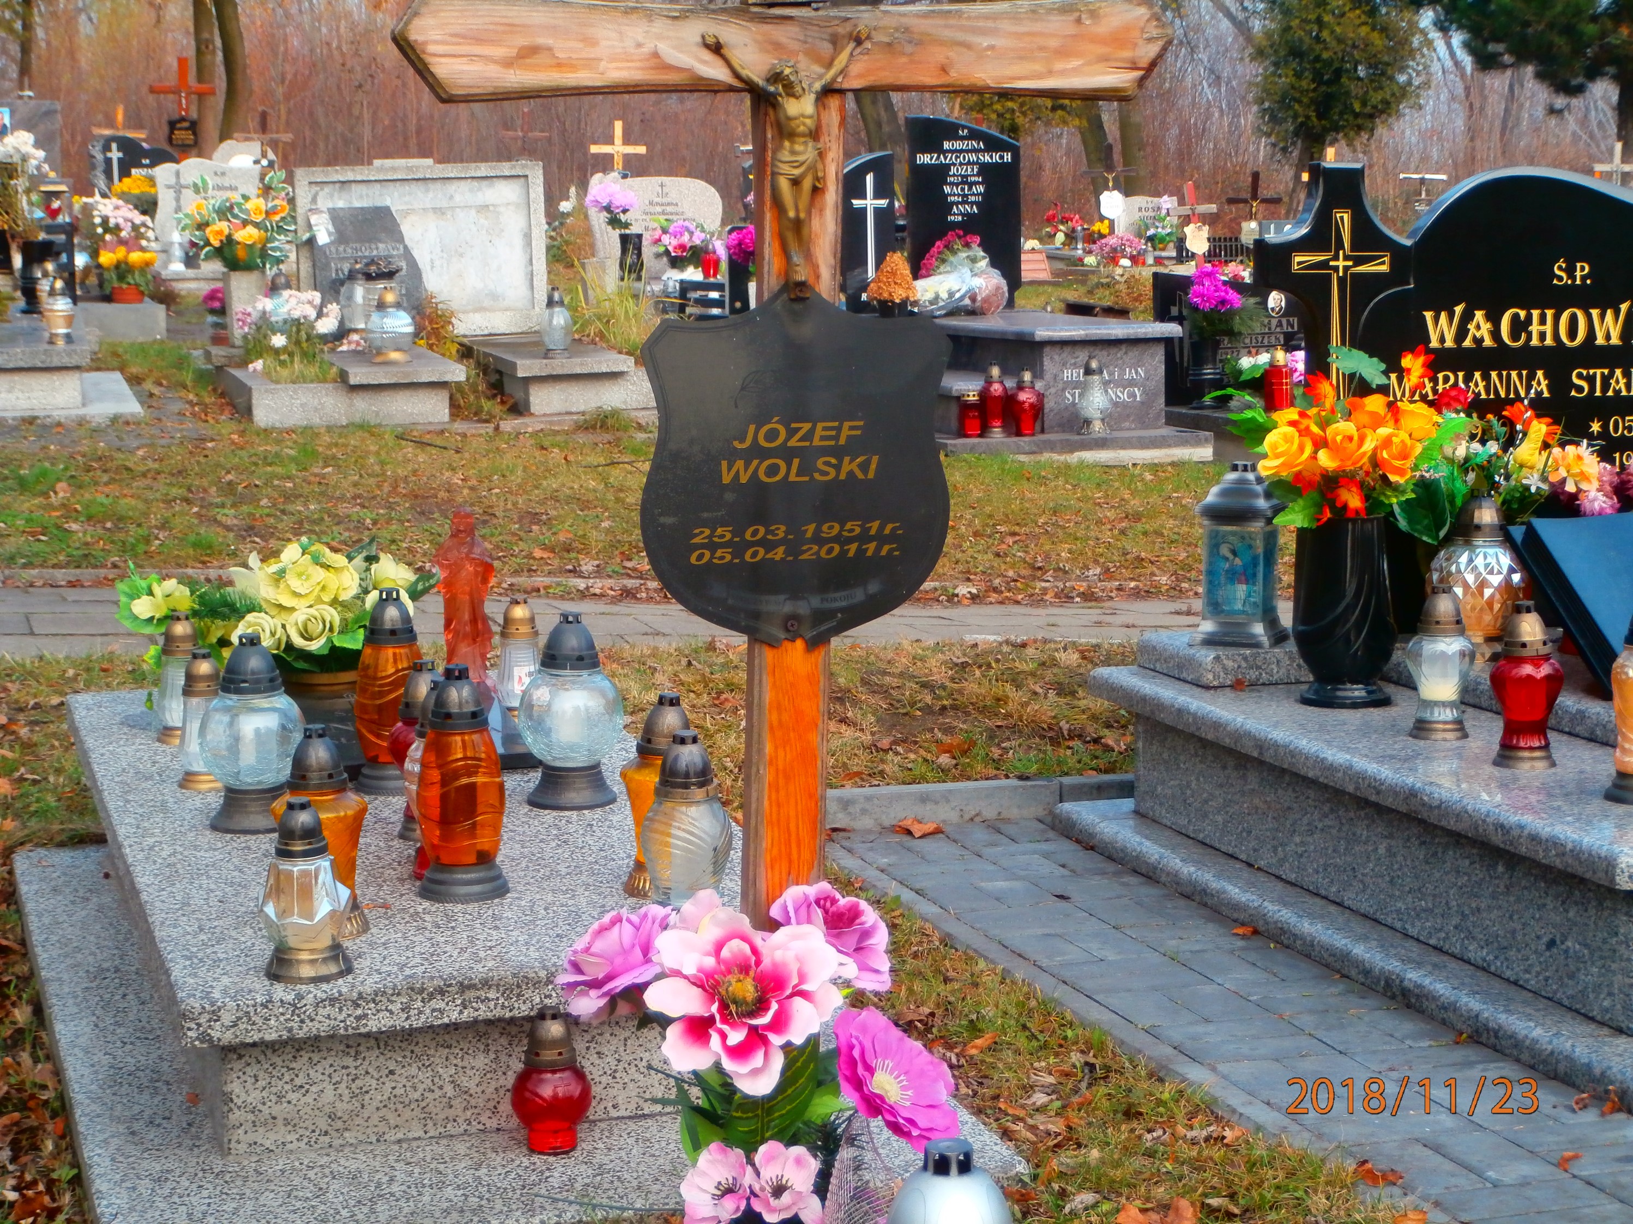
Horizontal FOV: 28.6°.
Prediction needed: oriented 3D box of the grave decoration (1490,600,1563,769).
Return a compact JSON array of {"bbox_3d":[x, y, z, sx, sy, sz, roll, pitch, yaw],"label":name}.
[{"bbox_3d":[1.031,0.104,4.656,0.106,0.235,0.106,-1,7,0],"label":"grave decoration"}]

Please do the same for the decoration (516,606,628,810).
[{"bbox_3d":[-0.363,0.142,4.735,0.158,0.280,0.158,0,9,0],"label":"decoration"}]

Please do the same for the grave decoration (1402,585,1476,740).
[{"bbox_3d":[0.957,0.075,4.919,0.106,0.232,0.106,-1,7,0],"label":"grave decoration"}]

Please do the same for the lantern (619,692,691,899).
[{"bbox_3d":[-0.203,0.236,4.201,0.117,0.262,0.117,0,9,0],"label":"lantern"}]

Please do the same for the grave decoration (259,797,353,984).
[{"bbox_3d":[-0.606,0.325,3.806,0.109,0.211,0.109,-3,9,-17],"label":"grave decoration"}]

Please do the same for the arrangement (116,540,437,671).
[{"bbox_3d":[-0.838,-0.011,4.980,0.470,0.175,0.280,-3,9,-17],"label":"arrangement"}]

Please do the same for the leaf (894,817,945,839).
[{"bbox_3d":[0.184,0.388,5.740,0.090,0.030,0.060,-1,7,0],"label":"leaf"}]

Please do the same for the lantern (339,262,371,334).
[{"bbox_3d":[-1.841,-1.251,12.778,0.125,0.285,0.125,-3,9,-17],"label":"lantern"}]

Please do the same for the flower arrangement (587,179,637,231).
[{"bbox_3d":[-1.094,-2.179,17.200,0.280,0.270,0.260,-3,7,-16],"label":"flower arrangement"}]

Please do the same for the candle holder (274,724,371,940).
[{"bbox_3d":[-0.614,0.270,4.001,0.120,0.258,0.120,-3,9,-17],"label":"candle holder"}]

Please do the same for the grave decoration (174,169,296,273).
[{"bbox_3d":[-2.784,-1.877,15.400,0.570,0.480,0.450,-3,7,-16],"label":"grave decoration"}]

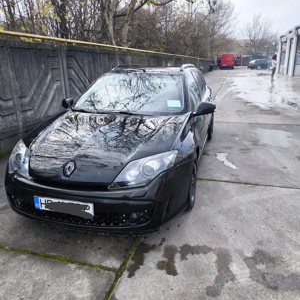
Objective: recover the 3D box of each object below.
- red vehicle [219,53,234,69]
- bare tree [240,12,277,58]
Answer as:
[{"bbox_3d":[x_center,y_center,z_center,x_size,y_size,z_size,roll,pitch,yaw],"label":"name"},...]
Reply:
[{"bbox_3d":[12.977,-14.633,45.926,2.080,2.380,5.300,4,18,15],"label":"red vehicle"},{"bbox_3d":[20.252,-20.628,52.000,7.000,8.800,6.600,6,19,19],"label":"bare tree"}]

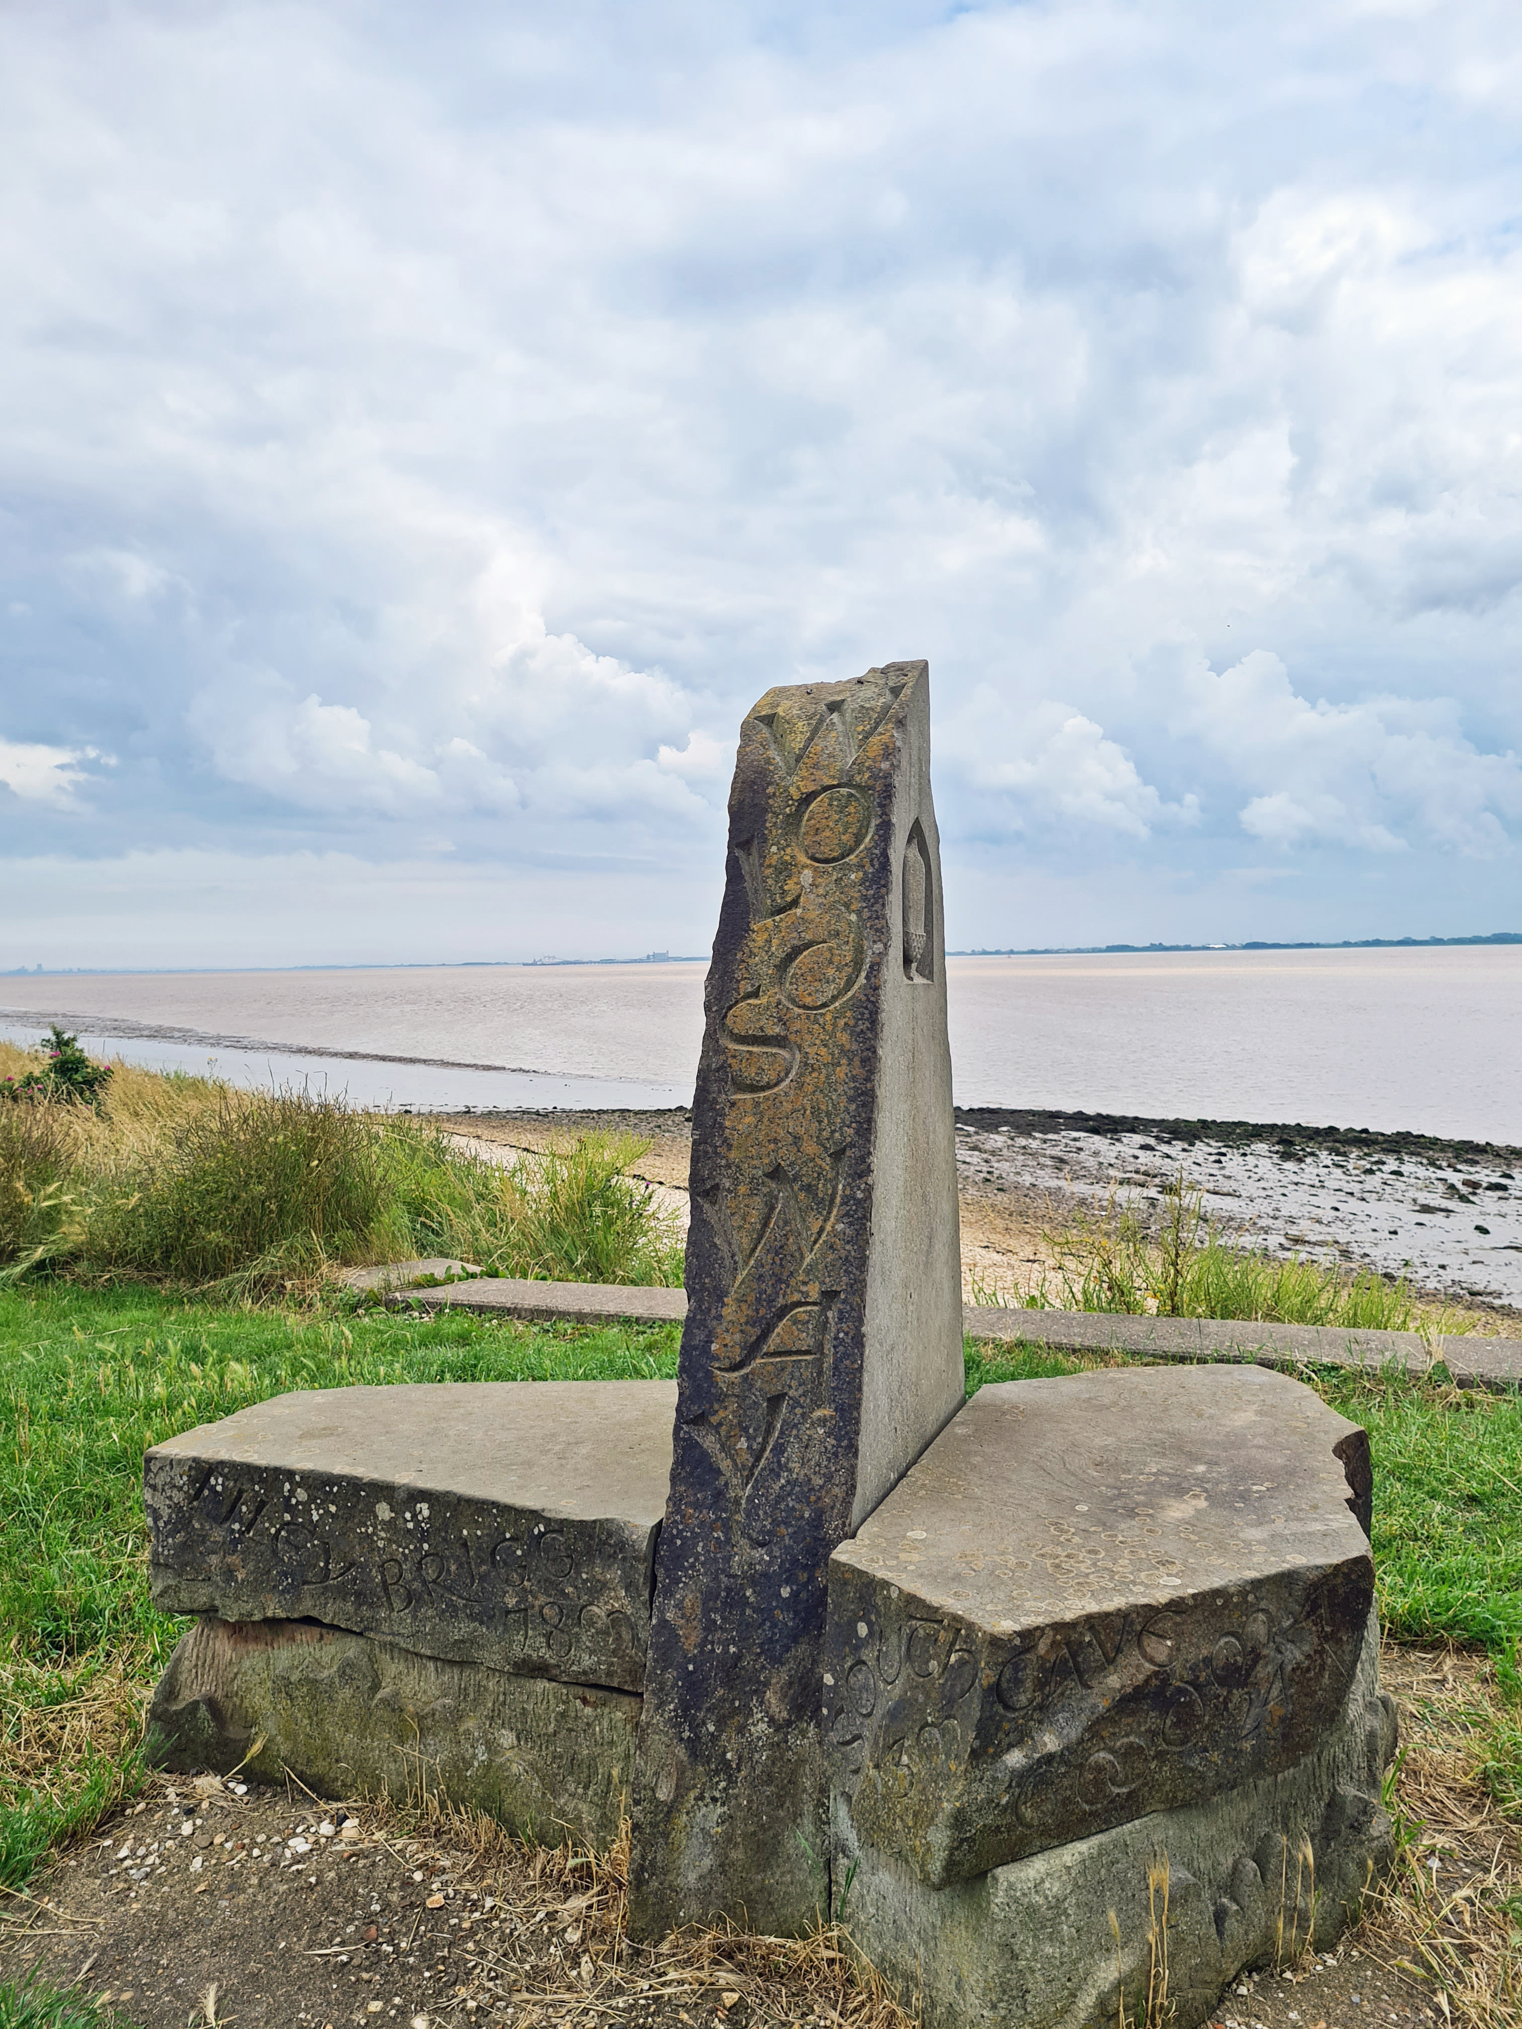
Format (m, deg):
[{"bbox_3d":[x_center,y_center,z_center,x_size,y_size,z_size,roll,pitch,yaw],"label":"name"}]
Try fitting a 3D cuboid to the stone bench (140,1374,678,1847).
[{"bbox_3d":[-0.511,1.094,3.089,1.107,0.547,0.880,0,2,23],"label":"stone bench"}]

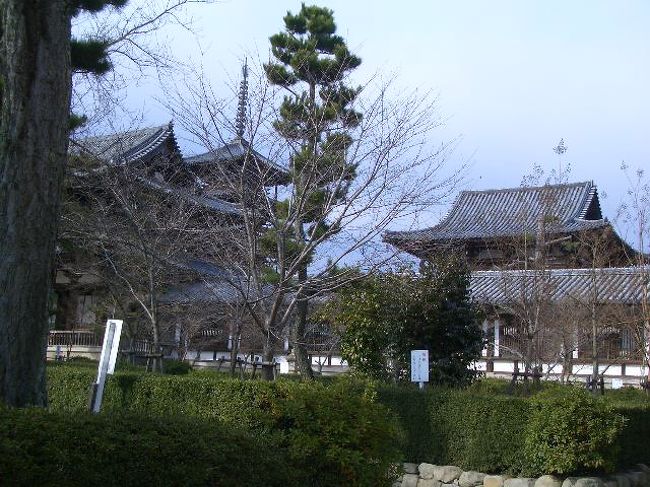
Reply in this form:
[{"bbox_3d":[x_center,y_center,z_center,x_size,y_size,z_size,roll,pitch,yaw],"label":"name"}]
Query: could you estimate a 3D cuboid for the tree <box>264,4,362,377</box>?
[{"bbox_3d":[-0.420,-1.950,33.800,3.500,14.000,3.500,1,-6,0],"label":"tree"}]

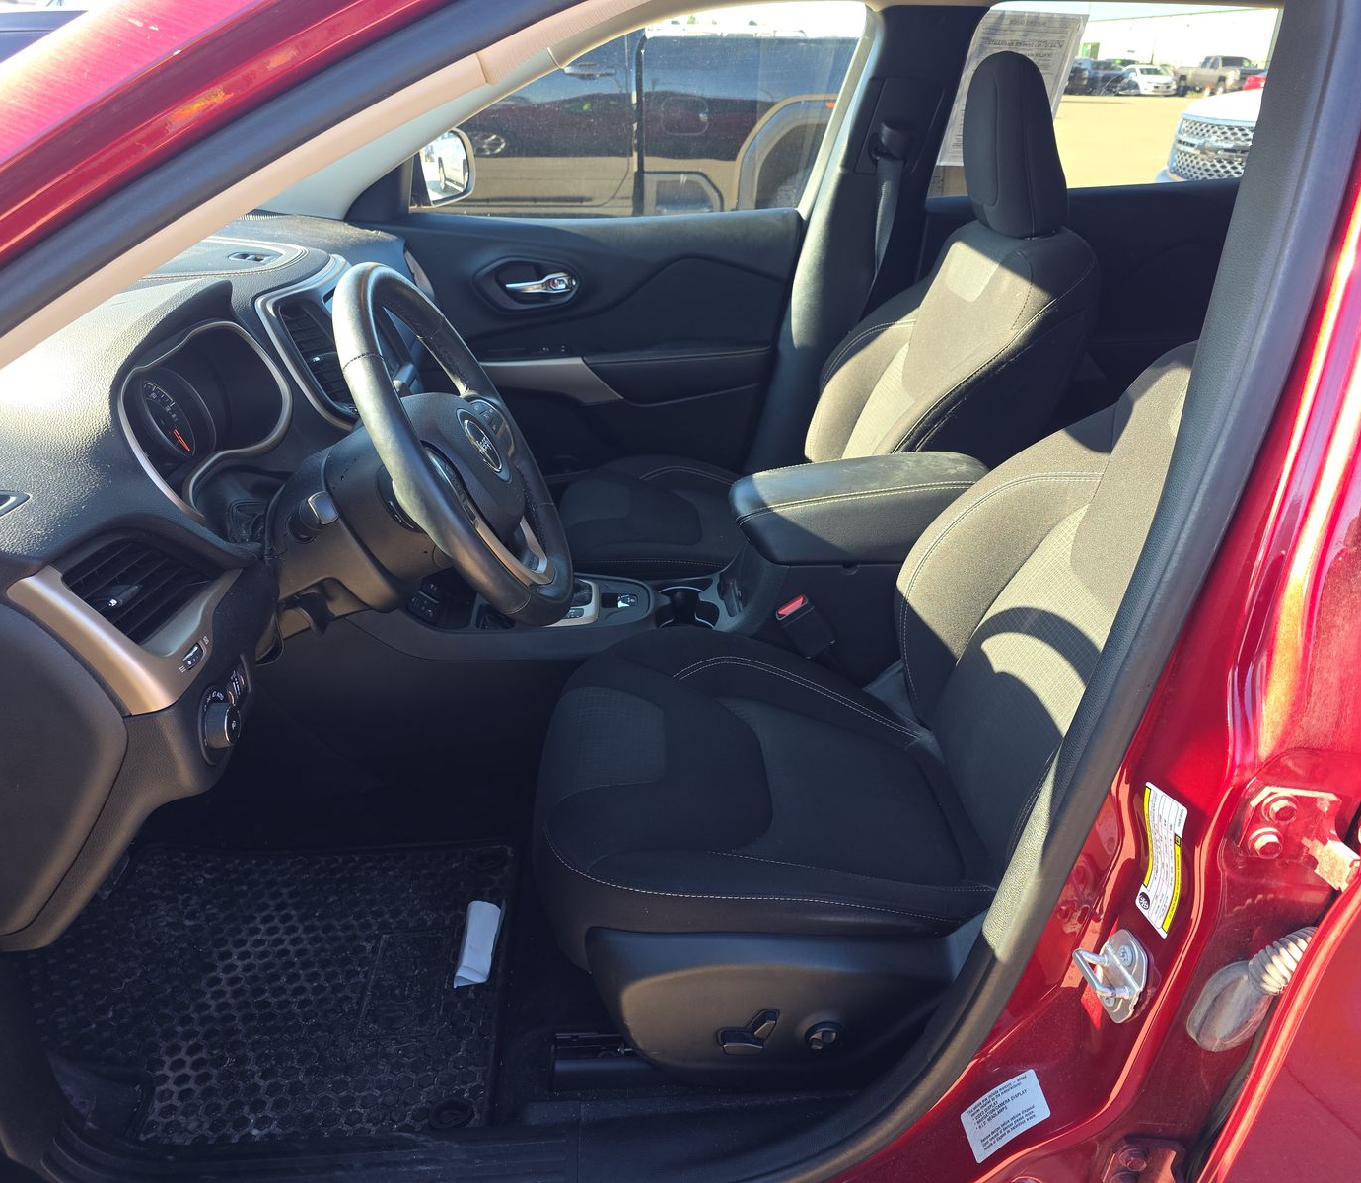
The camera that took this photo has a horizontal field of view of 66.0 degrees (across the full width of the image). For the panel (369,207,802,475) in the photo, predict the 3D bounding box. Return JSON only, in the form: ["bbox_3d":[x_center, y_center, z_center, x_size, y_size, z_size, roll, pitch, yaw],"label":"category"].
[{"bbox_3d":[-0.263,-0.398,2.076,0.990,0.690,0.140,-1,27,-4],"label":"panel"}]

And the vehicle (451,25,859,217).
[{"bbox_3d":[-0.973,-2.599,6.028,6.400,2.030,2.300,-1,27,-4],"label":"vehicle"}]

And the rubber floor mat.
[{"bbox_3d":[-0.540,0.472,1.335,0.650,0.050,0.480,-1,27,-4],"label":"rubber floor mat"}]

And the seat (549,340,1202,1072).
[{"bbox_3d":[0.257,-0.004,1.126,0.850,1.030,0.550,-1,27,-4],"label":"seat"}]

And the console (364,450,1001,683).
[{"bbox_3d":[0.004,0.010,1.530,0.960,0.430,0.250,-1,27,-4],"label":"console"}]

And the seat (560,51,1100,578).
[{"bbox_3d":[0.188,-0.341,1.781,0.850,1.030,0.550,-1,27,-4],"label":"seat"}]

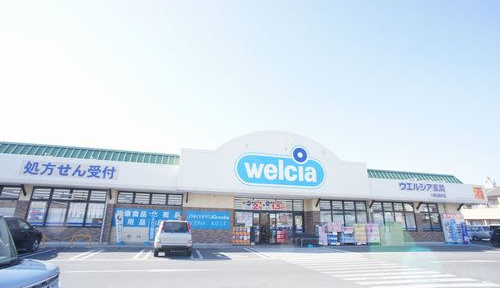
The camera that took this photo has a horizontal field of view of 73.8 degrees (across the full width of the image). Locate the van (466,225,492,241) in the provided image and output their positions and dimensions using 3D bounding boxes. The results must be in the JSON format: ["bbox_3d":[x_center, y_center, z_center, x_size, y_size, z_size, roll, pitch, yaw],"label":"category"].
[{"bbox_3d":[28.330,11.128,41.538,3.500,1.860,1.520,5,-14,-15],"label":"van"}]

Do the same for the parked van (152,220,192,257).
[{"bbox_3d":[-3.959,4.818,17.179,1.750,1.675,4.400,5,-14,-15],"label":"parked van"}]

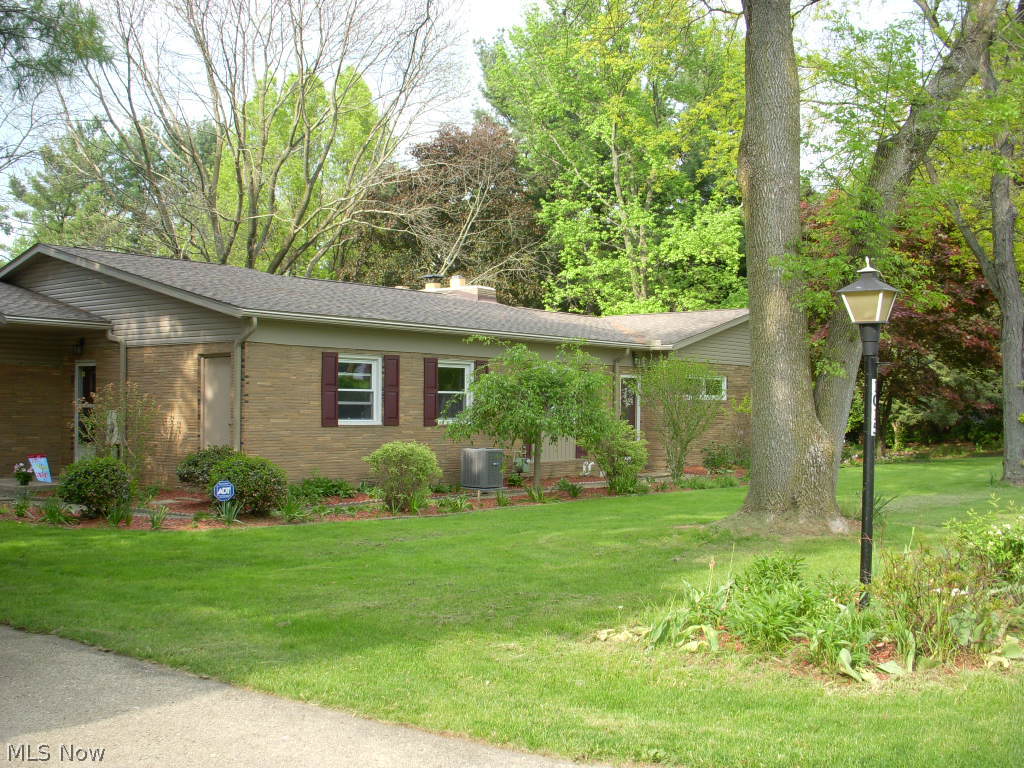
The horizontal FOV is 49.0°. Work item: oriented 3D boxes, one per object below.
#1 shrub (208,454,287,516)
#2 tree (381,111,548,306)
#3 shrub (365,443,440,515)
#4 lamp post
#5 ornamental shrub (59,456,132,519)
[{"bbox_3d":[-3.553,1.357,15.100,1.040,0.830,1.020,0,-1,0],"label":"shrub"},{"bbox_3d":[-1.942,-4.100,45.000,8.200,13.200,8.200,0,-1,0],"label":"tree"},{"bbox_3d":[-1.553,1.307,15.800,1.060,0.990,1.040,0,-1,0],"label":"shrub"},{"bbox_3d":[2.460,0.354,7.800,0.360,2.460,0.360,-1,-2,41],"label":"lamp post"},{"bbox_3d":[-5.595,1.377,15.100,1.000,0.820,0.980,0,-1,0],"label":"ornamental shrub"}]

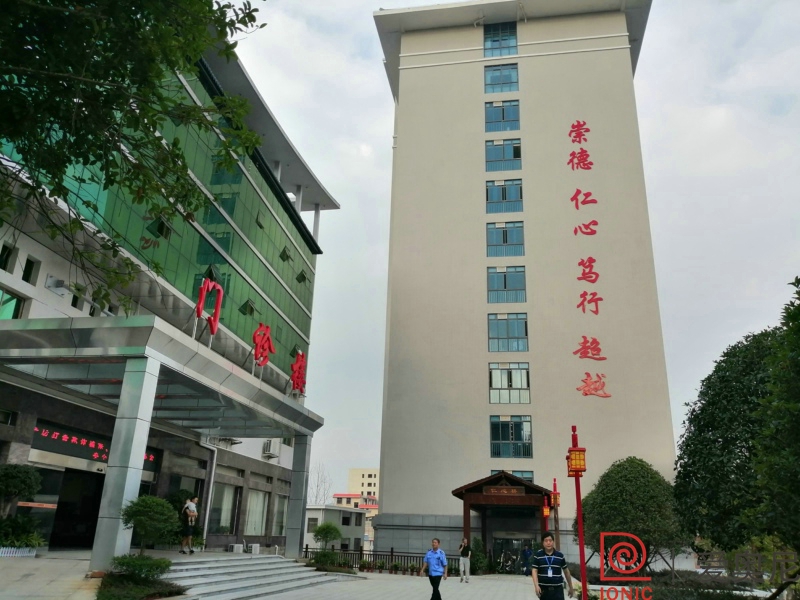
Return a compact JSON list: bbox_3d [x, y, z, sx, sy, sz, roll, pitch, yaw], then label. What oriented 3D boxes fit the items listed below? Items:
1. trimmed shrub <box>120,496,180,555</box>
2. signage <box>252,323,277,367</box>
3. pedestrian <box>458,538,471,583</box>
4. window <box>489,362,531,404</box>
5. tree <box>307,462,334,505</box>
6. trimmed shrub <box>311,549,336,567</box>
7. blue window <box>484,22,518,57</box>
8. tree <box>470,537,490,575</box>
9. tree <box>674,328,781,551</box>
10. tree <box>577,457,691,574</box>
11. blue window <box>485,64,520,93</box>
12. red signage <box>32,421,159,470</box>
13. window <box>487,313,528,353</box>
[{"bbox_3d":[-3.828,3.452,9.229,0.924,0.837,0.924,10,-22,-20],"label":"trimmed shrub"},{"bbox_3d":[-4.172,1.370,18.500,0.240,1.280,1.250,-1,-21,8],"label":"signage"},{"bbox_3d":[2.667,10.782,24.851,0.500,1.710,0.360,3,-21,-2],"label":"pedestrian"},{"bbox_3d":[7.827,5.970,43.013,2.854,3.014,0.200,-1,-21,9],"label":"window"},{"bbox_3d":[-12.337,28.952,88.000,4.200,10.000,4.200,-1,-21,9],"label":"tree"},{"bbox_3d":[-2.582,8.793,20.482,0.902,0.563,0.902,2,-21,0],"label":"trimmed shrub"},{"bbox_3d":[8.678,-22.273,51.576,2.690,3.300,0.150,-2,-21,9],"label":"blue window"},{"bbox_3d":[4.423,14.068,33.014,1.100,1.949,1.100,2,-21,0],"label":"tree"},{"bbox_3d":[8.950,3.831,15.300,3.600,6.400,3.600,-1,-21,9],"label":"tree"},{"bbox_3d":[9.466,8.838,24.500,4.400,4.700,4.400,-1,-21,9],"label":"tree"},{"bbox_3d":[8.505,-18.490,50.205,2.690,2.700,0.150,-2,-21,9],"label":"blue window"},{"bbox_3d":[-8.118,4.166,16.726,0.120,0.686,5.776,-1,-21,9],"label":"red signage"},{"bbox_3d":[7.713,2.320,42.638,2.690,2.730,0.150,-2,-21,9],"label":"window"}]

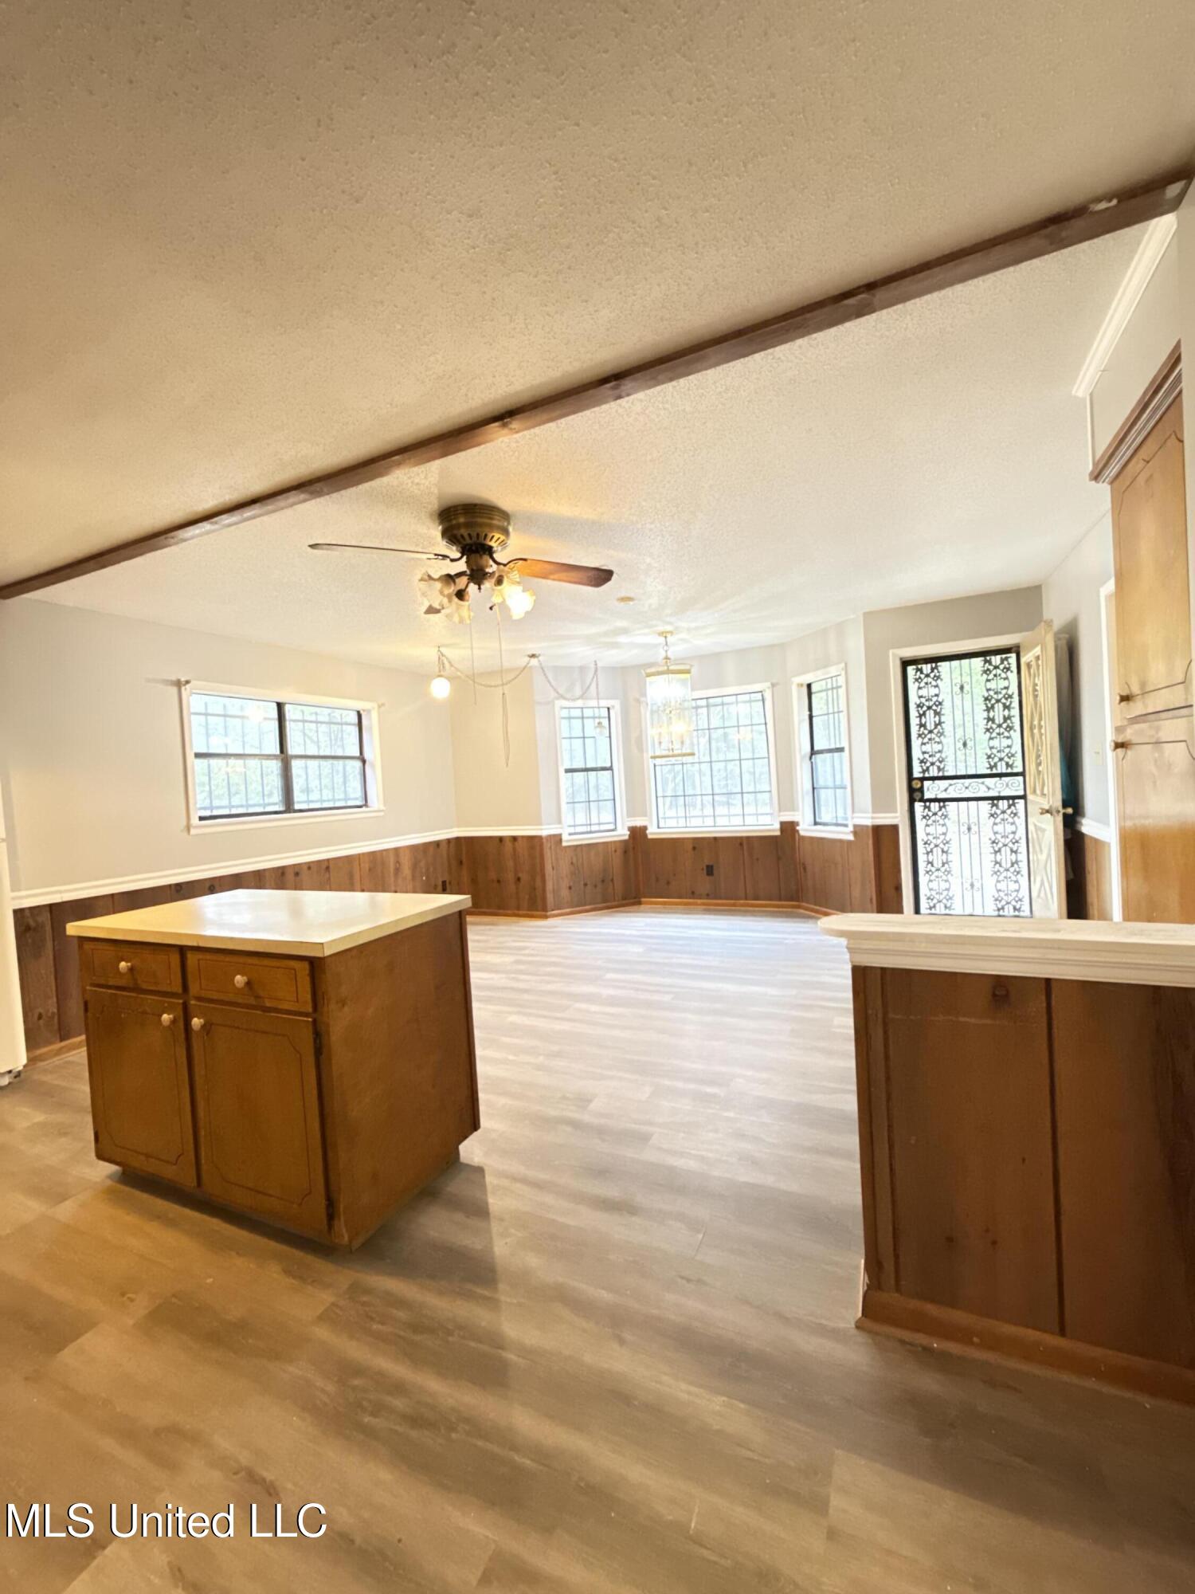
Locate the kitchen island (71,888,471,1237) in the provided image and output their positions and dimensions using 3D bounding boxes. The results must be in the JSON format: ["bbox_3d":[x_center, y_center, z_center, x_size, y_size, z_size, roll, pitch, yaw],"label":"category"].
[{"bbox_3d":[-1.185,0.863,2.408,1.331,0.890,0.718,-3,2,25],"label":"kitchen island"}]

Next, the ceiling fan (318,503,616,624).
[{"bbox_3d":[-0.504,-0.975,2.729,1.279,0.444,1.279,-4,2,-31],"label":"ceiling fan"}]

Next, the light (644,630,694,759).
[{"bbox_3d":[0.575,-0.814,5.164,0.392,1.009,0.392,-3,2,25],"label":"light"}]

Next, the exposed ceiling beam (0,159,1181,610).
[{"bbox_3d":[-0.971,-1.140,2.352,4.838,0.039,0.082,-3,2,25],"label":"exposed ceiling beam"}]

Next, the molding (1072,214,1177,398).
[{"bbox_3d":[1.377,-1.252,1.717,0.041,0.052,0.767,-3,2,25],"label":"molding"}]

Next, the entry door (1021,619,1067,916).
[{"bbox_3d":[2.840,-0.010,4.125,0.050,2.046,0.783,-3,2,25],"label":"entry door"}]

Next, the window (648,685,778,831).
[{"bbox_3d":[1.075,-0.317,6.254,1.305,1.399,0.100,-3,2,25],"label":"window"}]

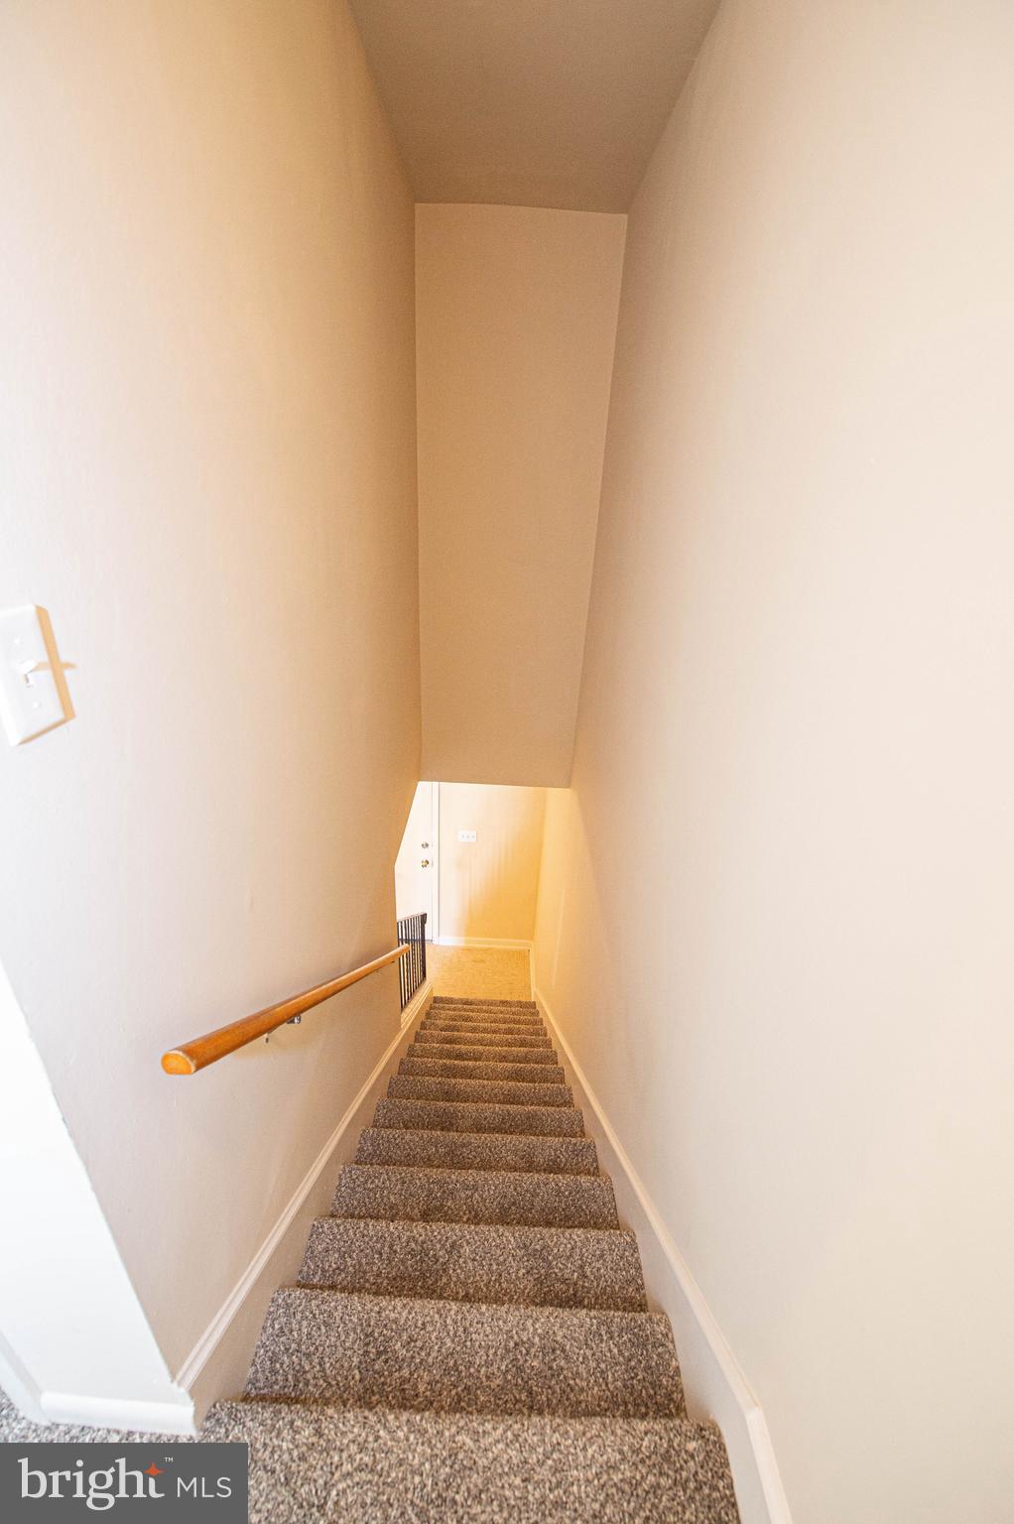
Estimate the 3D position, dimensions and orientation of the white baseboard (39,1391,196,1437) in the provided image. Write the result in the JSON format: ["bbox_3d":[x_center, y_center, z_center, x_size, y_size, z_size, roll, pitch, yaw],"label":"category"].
[{"bbox_3d":[-0.660,1.117,1.014,0.257,0.090,0.016,3,24,-1],"label":"white baseboard"}]

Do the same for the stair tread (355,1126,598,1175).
[{"bbox_3d":[-0.110,1.523,2.187,0.900,0.050,0.275,3,24,-1],"label":"stair tread"}]

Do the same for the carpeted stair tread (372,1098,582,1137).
[{"bbox_3d":[-0.118,1.589,2.495,0.900,0.050,0.275,3,24,-1],"label":"carpeted stair tread"}]

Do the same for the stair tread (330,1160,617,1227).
[{"bbox_3d":[-0.101,1.457,1.878,0.900,0.050,0.275,3,24,-1],"label":"stair tread"}]

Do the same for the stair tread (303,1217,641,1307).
[{"bbox_3d":[-0.092,1.391,1.570,0.900,0.050,0.275,3,24,-1],"label":"stair tread"}]

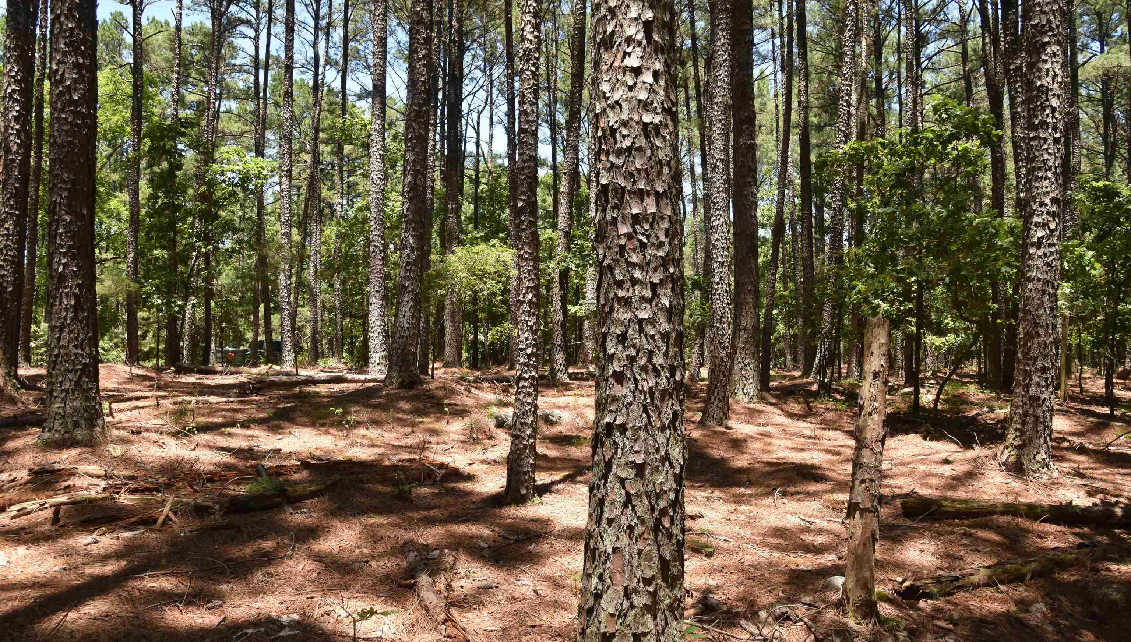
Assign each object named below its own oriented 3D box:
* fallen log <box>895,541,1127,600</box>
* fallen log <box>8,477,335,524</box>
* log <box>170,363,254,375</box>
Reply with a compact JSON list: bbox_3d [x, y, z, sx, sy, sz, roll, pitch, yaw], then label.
[{"bbox_3d":[2.708,1.486,4.500,1.739,0.135,0.170,-1,1,-20],"label":"fallen log"},{"bbox_3d":[-2.706,1.258,5.350,2.029,0.200,0.240,3,0,-26],"label":"fallen log"},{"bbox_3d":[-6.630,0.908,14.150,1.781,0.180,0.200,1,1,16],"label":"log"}]

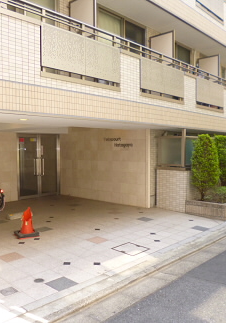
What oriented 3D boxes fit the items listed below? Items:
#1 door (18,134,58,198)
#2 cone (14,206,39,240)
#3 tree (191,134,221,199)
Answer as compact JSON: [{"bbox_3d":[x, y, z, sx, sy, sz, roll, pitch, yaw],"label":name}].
[{"bbox_3d":[-2.405,0.156,9.860,0.150,2.100,1.550,2,3,43],"label":"door"},{"bbox_3d":[-1.586,1.108,5.497,0.380,0.540,0.380,-2,2,-34],"label":"cone"},{"bbox_3d":[2.385,0.153,7.650,0.750,1.690,0.750,2,3,43],"label":"tree"}]

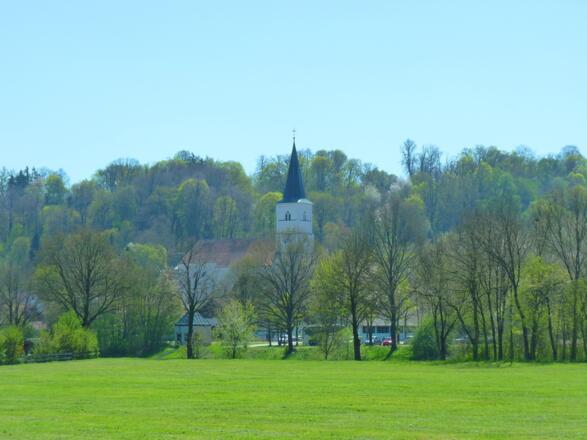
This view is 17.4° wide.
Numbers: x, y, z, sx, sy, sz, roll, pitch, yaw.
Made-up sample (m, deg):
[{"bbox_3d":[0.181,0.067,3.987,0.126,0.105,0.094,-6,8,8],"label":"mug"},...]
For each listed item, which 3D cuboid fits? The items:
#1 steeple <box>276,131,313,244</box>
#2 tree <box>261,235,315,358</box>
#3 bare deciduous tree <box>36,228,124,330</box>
[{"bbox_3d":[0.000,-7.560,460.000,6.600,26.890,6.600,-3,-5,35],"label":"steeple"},{"bbox_3d":[-1.040,11.230,285.000,8.330,17.550,8.500,0,-4,0],"label":"tree"},{"bbox_3d":[-31.690,10.340,285.000,13.690,17.550,13.000,0,-4,0],"label":"bare deciduous tree"}]

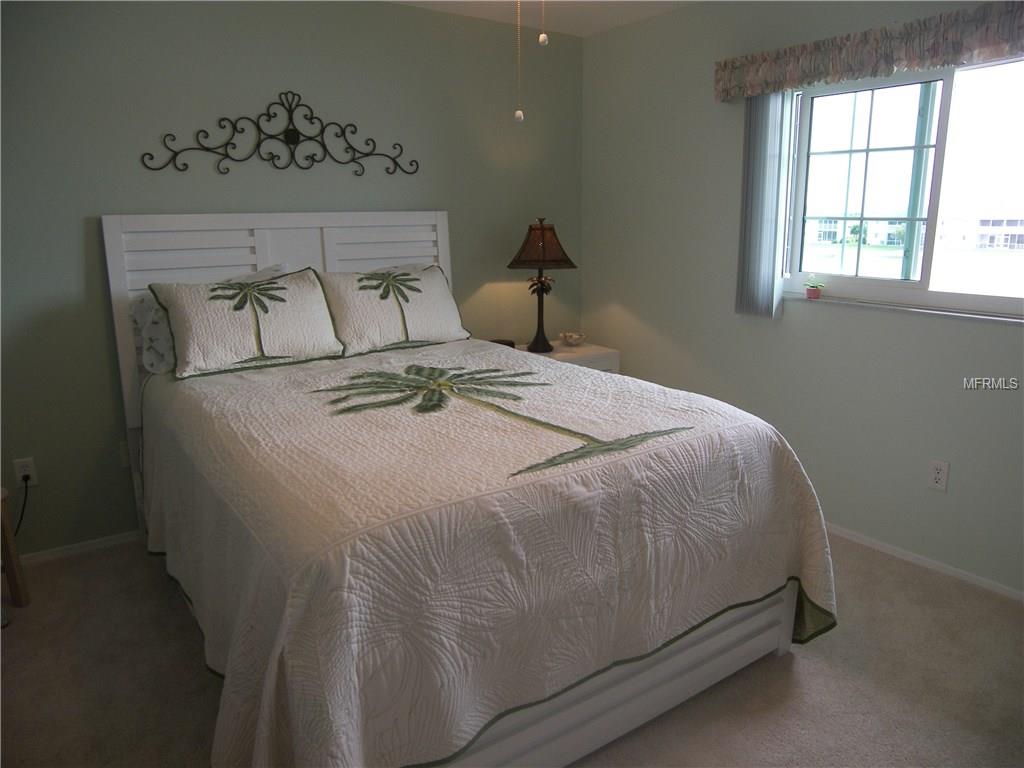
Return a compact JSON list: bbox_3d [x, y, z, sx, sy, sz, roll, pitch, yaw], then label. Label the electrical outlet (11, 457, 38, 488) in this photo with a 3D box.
[{"bbox_3d":[-2.009,0.370,2.937,0.073,0.118,0.012,-10,16,-34],"label":"electrical outlet"}]

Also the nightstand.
[{"bbox_3d":[0.229,0.128,4.151,0.610,0.660,0.460,-10,16,-34],"label":"nightstand"}]

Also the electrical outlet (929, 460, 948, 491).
[{"bbox_3d":[1.686,0.364,2.806,0.012,0.117,0.073,-10,16,-34],"label":"electrical outlet"}]

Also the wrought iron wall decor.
[{"bbox_3d":[-1.014,-1.157,3.280,1.292,0.364,0.030,-10,16,-34],"label":"wrought iron wall decor"}]

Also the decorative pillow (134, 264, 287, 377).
[{"bbox_3d":[-1.251,-0.286,3.062,0.660,0.440,0.180,-10,-6,-34],"label":"decorative pillow"}]

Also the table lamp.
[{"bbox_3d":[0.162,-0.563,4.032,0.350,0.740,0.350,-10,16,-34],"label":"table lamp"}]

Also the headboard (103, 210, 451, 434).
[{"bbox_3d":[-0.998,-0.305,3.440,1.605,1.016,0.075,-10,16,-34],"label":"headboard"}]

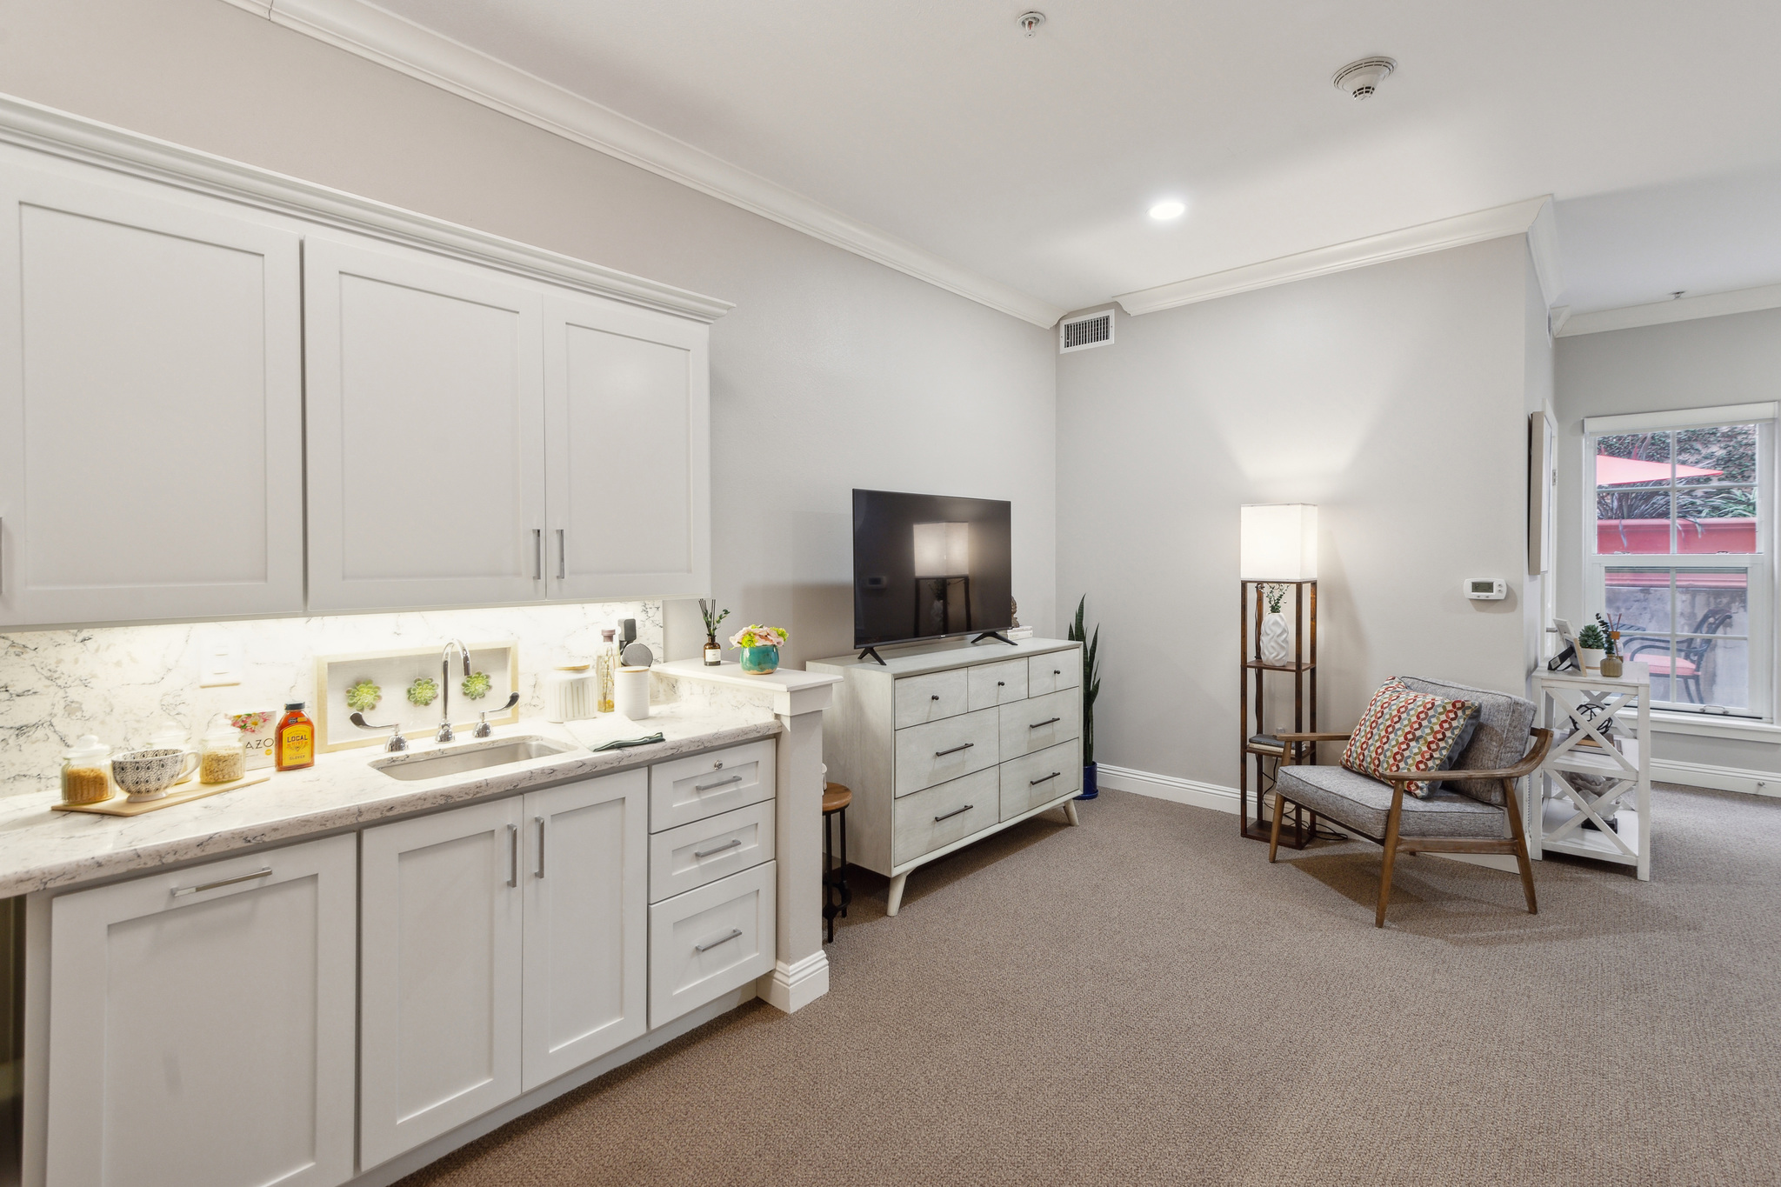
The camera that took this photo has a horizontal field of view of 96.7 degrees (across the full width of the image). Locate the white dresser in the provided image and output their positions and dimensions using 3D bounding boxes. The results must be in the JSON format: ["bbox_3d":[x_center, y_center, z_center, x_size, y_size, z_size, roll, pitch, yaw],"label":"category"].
[{"bbox_3d":[0.311,0.726,3.617,0.480,0.910,1.410,2,3,42],"label":"white dresser"}]

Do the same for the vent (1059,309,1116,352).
[{"bbox_3d":[1.140,-1.517,4.595,0.348,0.196,0.025,2,3,42],"label":"vent"}]

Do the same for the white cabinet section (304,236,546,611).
[{"bbox_3d":[-1.234,-0.389,2.059,0.314,0.829,0.534,2,2,42],"label":"white cabinet section"}]

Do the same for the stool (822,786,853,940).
[{"bbox_3d":[-0.283,0.966,2.866,0.300,0.495,0.300,2,3,42],"label":"stool"}]

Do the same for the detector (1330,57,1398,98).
[{"bbox_3d":[1.442,-1.548,2.406,0.168,0.072,0.168,2,2,43],"label":"detector"}]

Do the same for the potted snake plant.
[{"bbox_3d":[1.096,0.571,4.502,0.190,1.136,0.190,2,2,43],"label":"potted snake plant"}]

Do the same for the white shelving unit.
[{"bbox_3d":[3.305,0.767,3.726,0.384,0.820,0.864,2,2,42],"label":"white shelving unit"}]

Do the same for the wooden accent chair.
[{"bbox_3d":[2.120,0.794,3.253,0.823,0.811,0.660,0,2,-9],"label":"wooden accent chair"}]

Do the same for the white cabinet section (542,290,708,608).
[{"bbox_3d":[-0.878,-0.412,2.457,0.314,0.845,0.536,2,2,42],"label":"white cabinet section"}]

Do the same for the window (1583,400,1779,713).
[{"bbox_3d":[4.649,-0.184,4.685,0.796,1.788,0.100,2,2,43],"label":"window"}]

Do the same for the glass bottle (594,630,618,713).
[{"bbox_3d":[-0.917,0.245,2.557,0.060,0.270,0.060,2,2,43],"label":"glass bottle"}]

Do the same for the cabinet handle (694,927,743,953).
[{"bbox_3d":[-0.482,0.978,2.230,0.032,0.013,0.154,2,2,43],"label":"cabinet handle"}]

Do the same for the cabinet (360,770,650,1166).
[{"bbox_3d":[-1.062,0.795,2.016,0.600,0.700,0.630,2,3,42],"label":"cabinet"}]

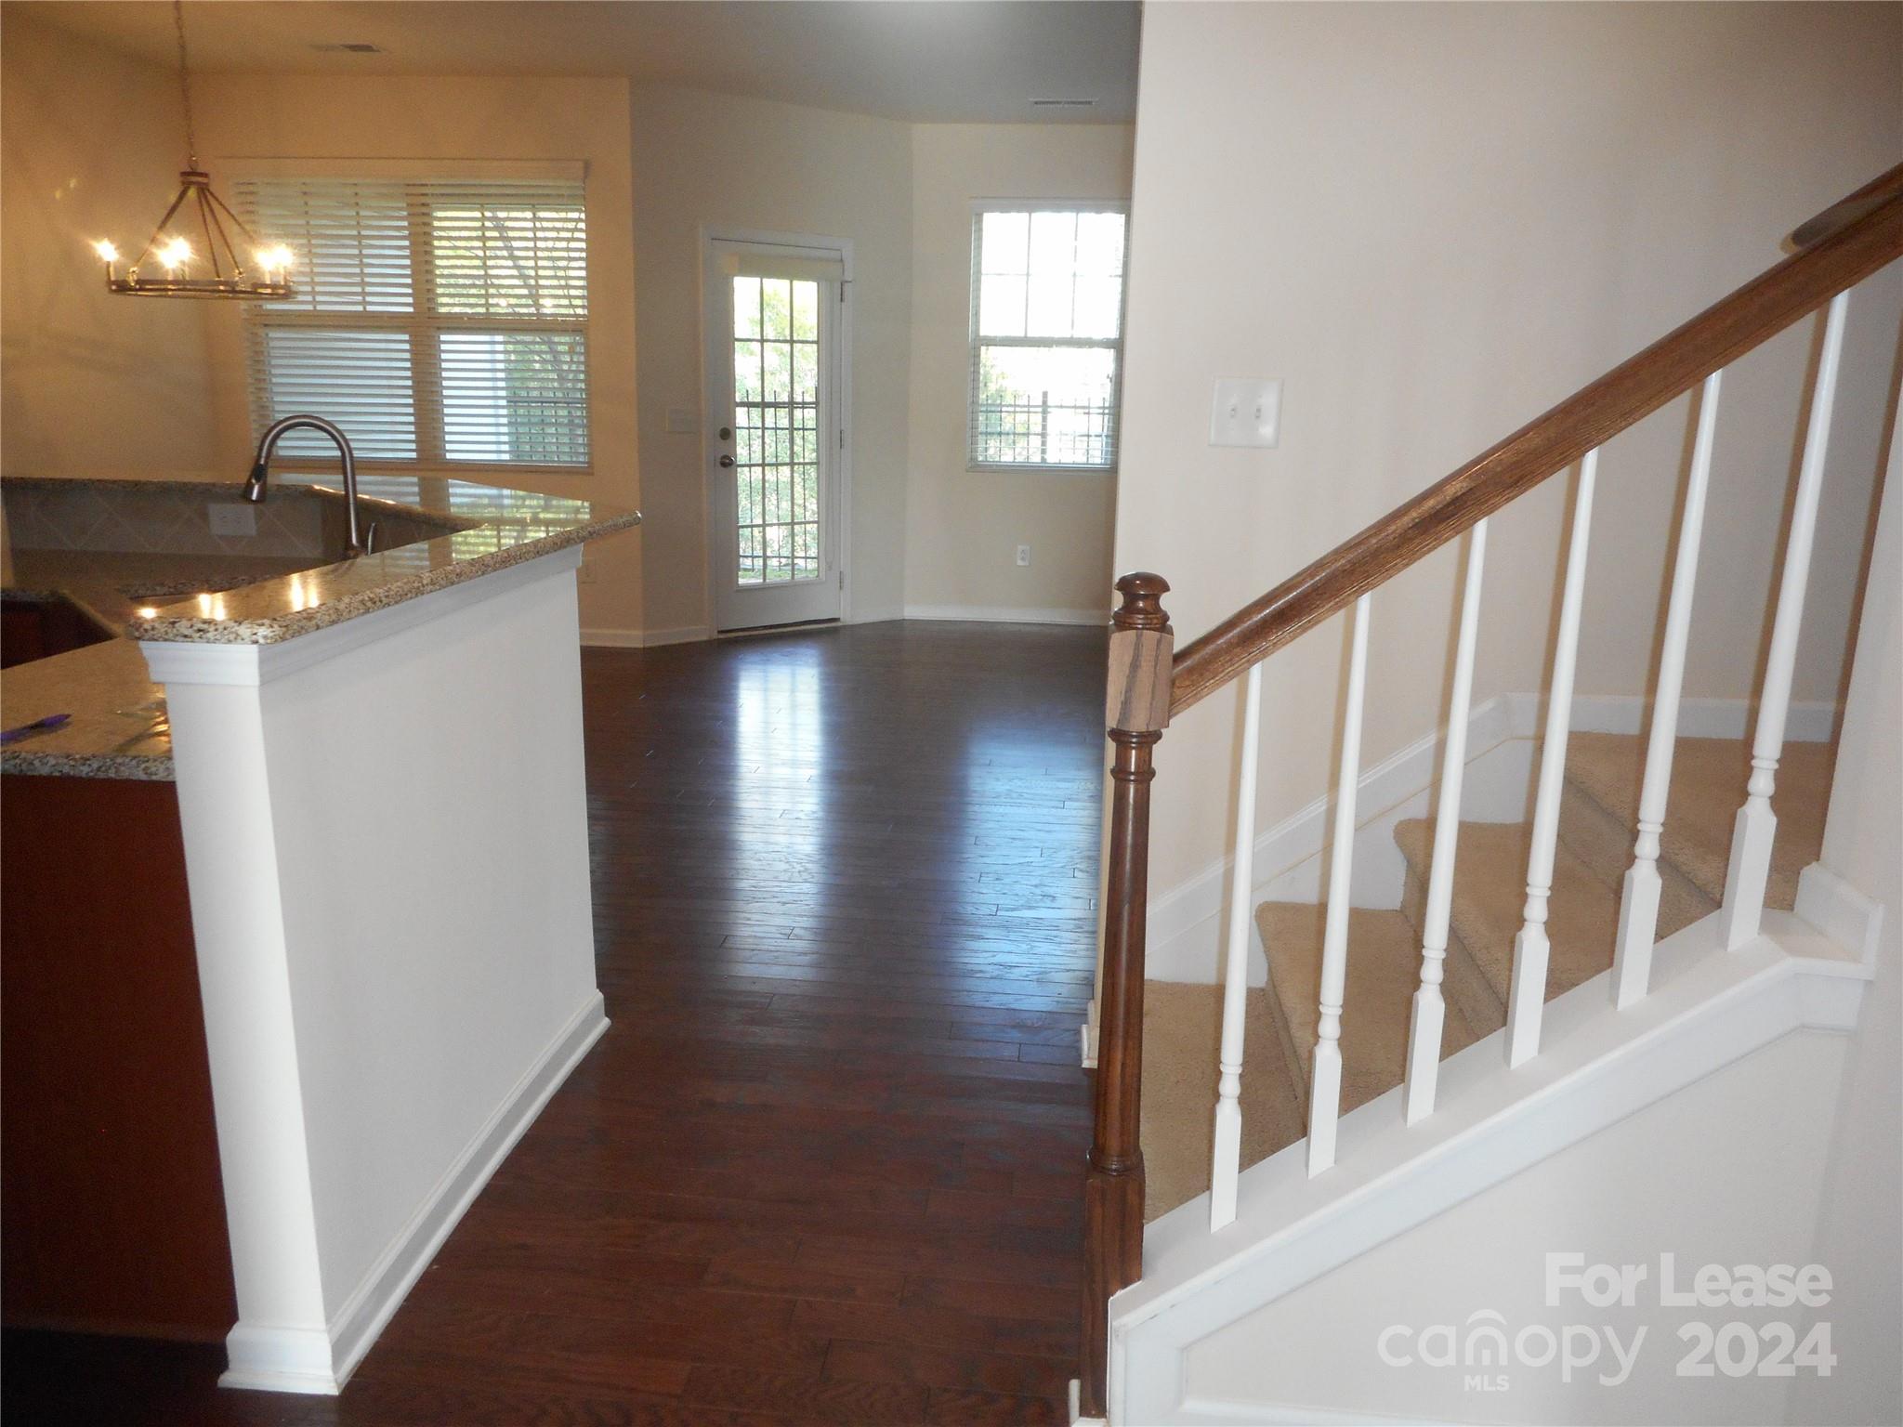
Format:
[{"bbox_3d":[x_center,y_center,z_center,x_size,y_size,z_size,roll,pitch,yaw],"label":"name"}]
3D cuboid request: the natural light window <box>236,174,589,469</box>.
[{"bbox_3d":[-2.664,-1.958,6.870,1.820,1.450,0.100,2,14,4],"label":"natural light window"}]

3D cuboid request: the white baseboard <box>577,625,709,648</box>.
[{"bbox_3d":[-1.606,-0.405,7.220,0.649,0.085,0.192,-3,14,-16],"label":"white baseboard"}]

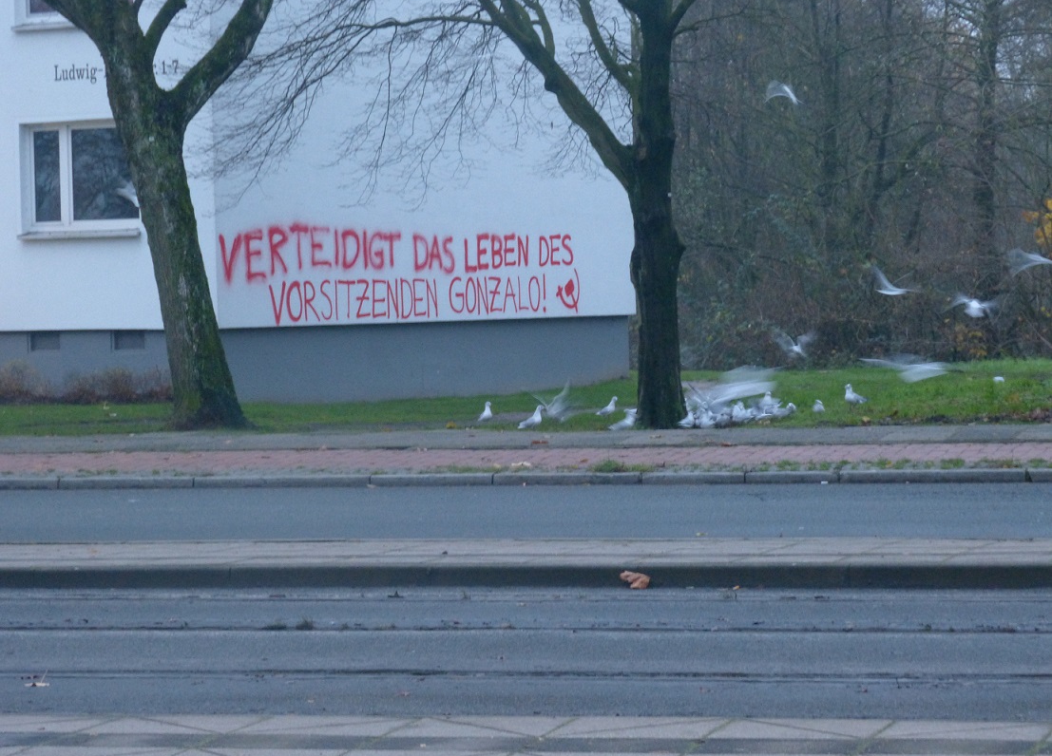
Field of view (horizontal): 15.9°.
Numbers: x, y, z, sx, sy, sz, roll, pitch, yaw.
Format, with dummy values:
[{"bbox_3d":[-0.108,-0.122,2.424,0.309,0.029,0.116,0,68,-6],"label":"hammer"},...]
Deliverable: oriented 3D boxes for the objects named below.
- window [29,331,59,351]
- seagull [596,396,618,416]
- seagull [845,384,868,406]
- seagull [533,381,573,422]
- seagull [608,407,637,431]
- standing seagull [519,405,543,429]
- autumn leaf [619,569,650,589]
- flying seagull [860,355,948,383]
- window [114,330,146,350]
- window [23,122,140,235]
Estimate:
[{"bbox_3d":[-6.258,-0.488,49.210,0.492,0.254,0.100,0,2,33],"label":"window"},{"bbox_3d":[0.888,0.319,41.200,0.290,0.240,0.130,-2,2,-9],"label":"seagull"},{"bbox_3d":[3.549,0.189,40.500,0.310,0.260,0.140,-2,2,-24],"label":"seagull"},{"bbox_3d":[0.288,0.257,40.800,0.340,0.420,0.520,-2,2,-35],"label":"seagull"},{"bbox_3d":[1.026,0.438,39.900,0.310,0.240,0.180,-1,2,6],"label":"seagull"},{"bbox_3d":[0.053,0.417,40.000,0.310,0.260,0.135,-1,2,6],"label":"standing seagull"},{"bbox_3d":[0.605,1.117,20.870,0.170,0.105,0.080,-2,2,-12],"label":"autumn leaf"},{"bbox_3d":[4.116,-0.103,41.000,0.900,0.300,0.420,0,2,37],"label":"flying seagull"},{"bbox_3d":[-5.083,-0.486,48.447,0.516,0.250,0.100,0,2,33],"label":"window"},{"bbox_3d":[-5.697,-2.605,48.746,2.019,1.393,0.200,0,2,33],"label":"window"}]

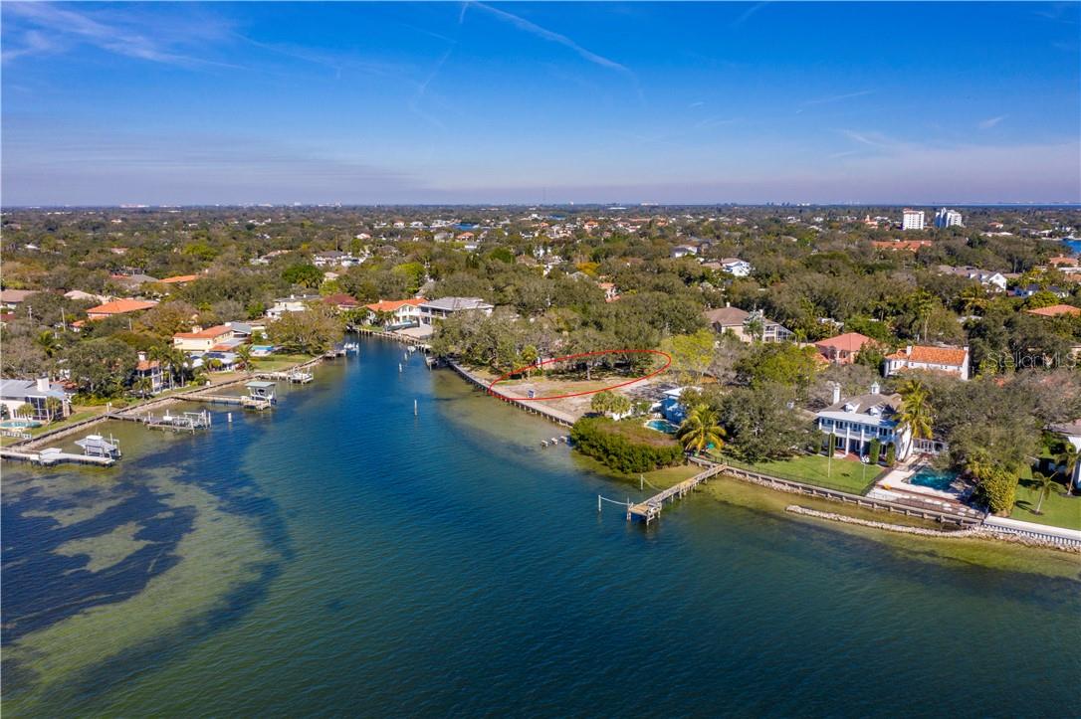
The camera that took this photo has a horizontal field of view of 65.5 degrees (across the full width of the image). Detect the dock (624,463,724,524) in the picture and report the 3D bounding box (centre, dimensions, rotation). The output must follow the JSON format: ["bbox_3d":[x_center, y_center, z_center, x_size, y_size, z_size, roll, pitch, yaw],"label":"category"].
[{"bbox_3d":[23.791,20.651,133.434,3.800,2.600,29.500,9,14,40],"label":"dock"}]

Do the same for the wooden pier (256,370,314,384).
[{"bbox_3d":[-65.689,4.748,214.352,14.800,2.400,3.400,3,11,18],"label":"wooden pier"}]

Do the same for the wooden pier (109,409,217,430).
[{"bbox_3d":[-80.660,12.453,175.600,24.500,3.300,7.000,3,11,18],"label":"wooden pier"}]

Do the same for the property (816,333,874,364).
[{"bbox_3d":[85.200,-2.828,231.790,13.000,8.800,14.200,-4,11,-22],"label":"property"}]

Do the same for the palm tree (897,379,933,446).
[{"bbox_3d":[63.409,10.424,143.528,6.800,13.500,6.800,4,11,20],"label":"palm tree"}]

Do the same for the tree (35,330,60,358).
[{"bbox_3d":[-131.505,-2.862,222.941,6.000,9.600,6.000,-4,11,-20],"label":"tree"}]

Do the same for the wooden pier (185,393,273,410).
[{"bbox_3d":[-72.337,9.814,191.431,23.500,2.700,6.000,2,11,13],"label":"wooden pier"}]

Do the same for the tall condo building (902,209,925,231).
[{"bbox_3d":[493.000,-179.213,1109.943,23.000,34.500,16.000,6,12,29],"label":"tall condo building"}]

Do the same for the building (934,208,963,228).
[{"bbox_3d":[582.800,-199.692,1200.138,29.000,35.000,26.000,-2,11,-13],"label":"building"}]

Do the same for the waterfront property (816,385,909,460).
[{"bbox_3d":[58.044,10.456,148.519,13.200,11.400,12.500,8,13,37],"label":"waterfront property"}]

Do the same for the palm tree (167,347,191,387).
[{"bbox_3d":[-87.054,2.013,203.295,5.300,9.700,5.300,0,11,0],"label":"palm tree"}]

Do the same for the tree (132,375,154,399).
[{"bbox_3d":[-90.170,6.375,190.782,4.600,5.700,4.600,0,11,0],"label":"tree"}]

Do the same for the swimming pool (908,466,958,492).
[{"bbox_3d":[63.758,19.520,134.339,6.300,1.500,10.300,9,14,39],"label":"swimming pool"}]

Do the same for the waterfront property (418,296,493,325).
[{"bbox_3d":[-31.200,-17.951,311.468,19.000,9.400,22.000,-9,14,-41],"label":"waterfront property"}]

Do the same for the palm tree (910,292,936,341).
[{"bbox_3d":[116.306,-12.375,253.114,6.800,17.200,6.800,4,11,20],"label":"palm tree"}]

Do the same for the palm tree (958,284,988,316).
[{"bbox_3d":[155.726,-19.347,302.563,9.000,14.400,9.000,0,11,0],"label":"palm tree"}]

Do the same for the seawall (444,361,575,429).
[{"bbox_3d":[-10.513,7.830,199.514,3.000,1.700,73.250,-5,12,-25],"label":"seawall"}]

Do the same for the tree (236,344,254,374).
[{"bbox_3d":[-75.555,-0.113,215.864,4.800,7.800,4.800,-4,11,-20],"label":"tree"}]

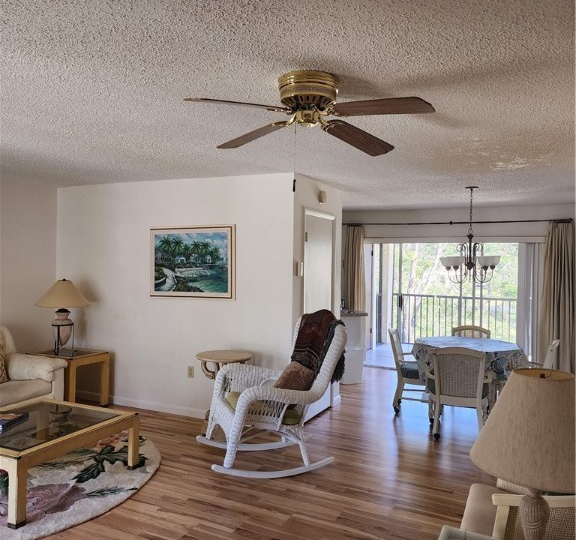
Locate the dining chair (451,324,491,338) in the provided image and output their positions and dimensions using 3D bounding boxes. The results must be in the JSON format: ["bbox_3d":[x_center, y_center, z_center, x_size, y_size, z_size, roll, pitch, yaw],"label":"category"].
[{"bbox_3d":[2.096,1.098,5.892,0.580,0.870,0.590,1,1,24],"label":"dining chair"}]

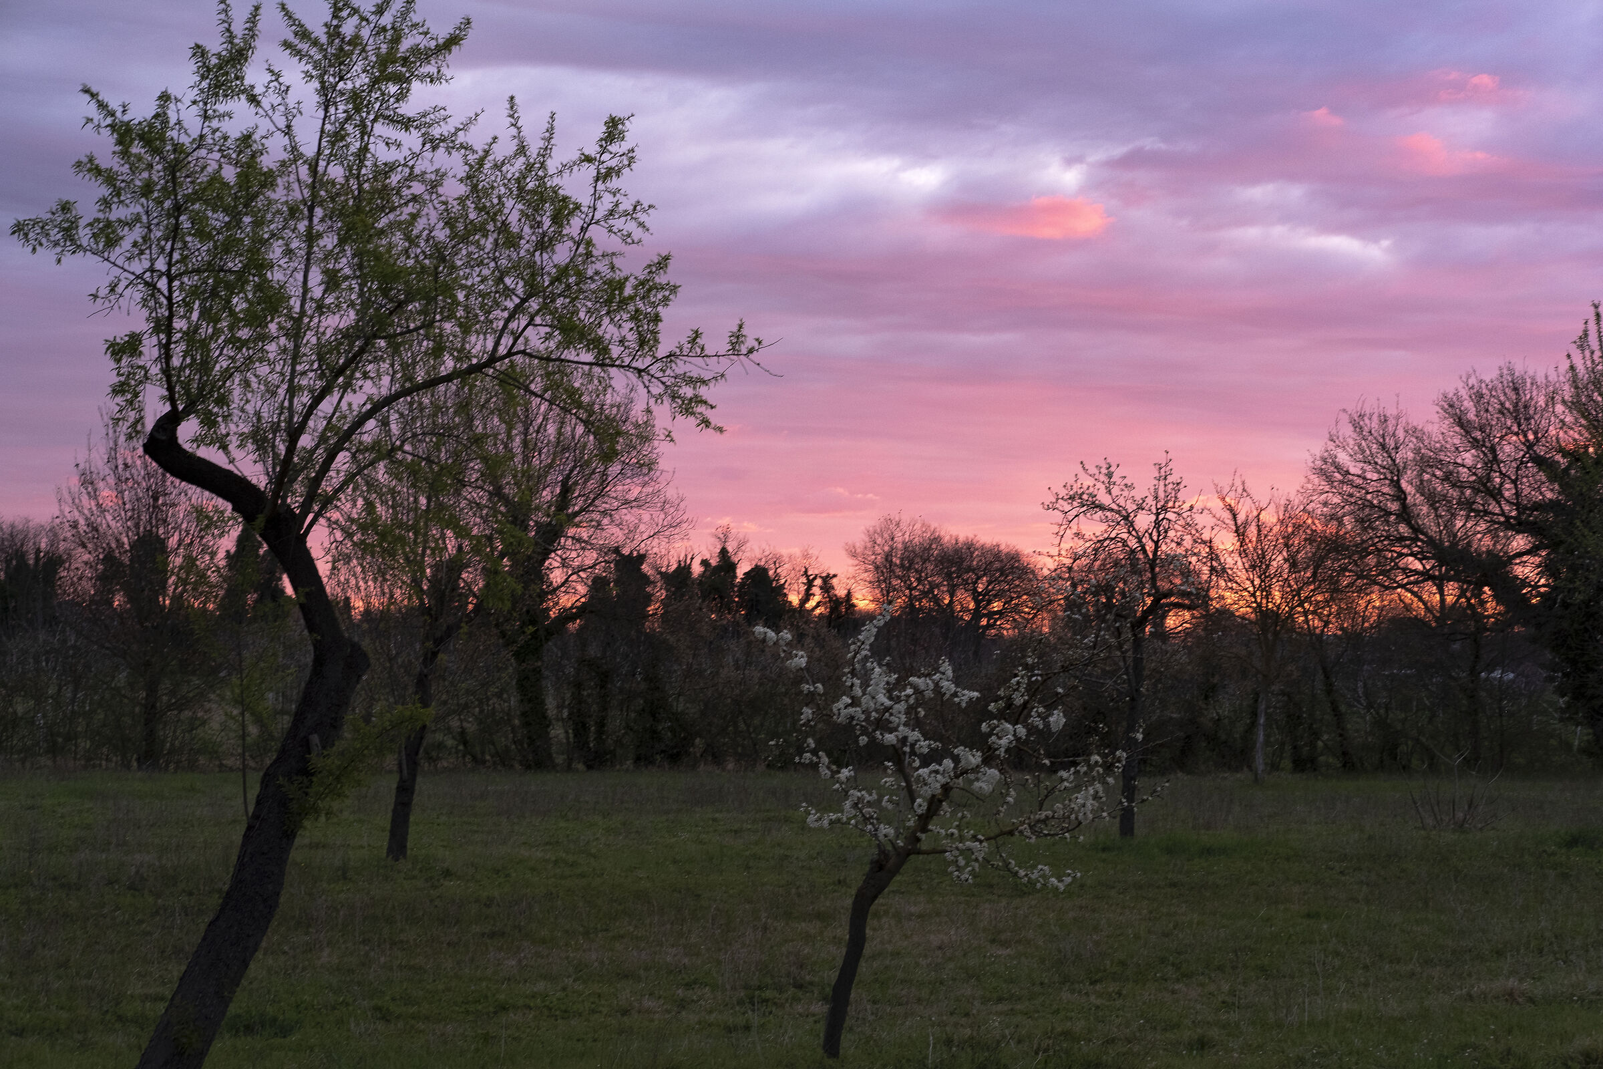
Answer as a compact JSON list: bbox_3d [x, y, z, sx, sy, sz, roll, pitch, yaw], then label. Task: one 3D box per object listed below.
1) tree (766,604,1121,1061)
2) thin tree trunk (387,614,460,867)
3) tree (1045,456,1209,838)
[{"bbox_3d":[0.544,1.144,9.000,1.409,1.715,1.250,0,-3,0],"label":"tree"},{"bbox_3d":[-2.757,1.475,17.200,0.539,1.817,0.400,0,-3,0],"label":"thin tree trunk"},{"bbox_3d":[2.663,0.922,19.300,1.342,3.115,1.300,0,-3,0],"label":"tree"}]

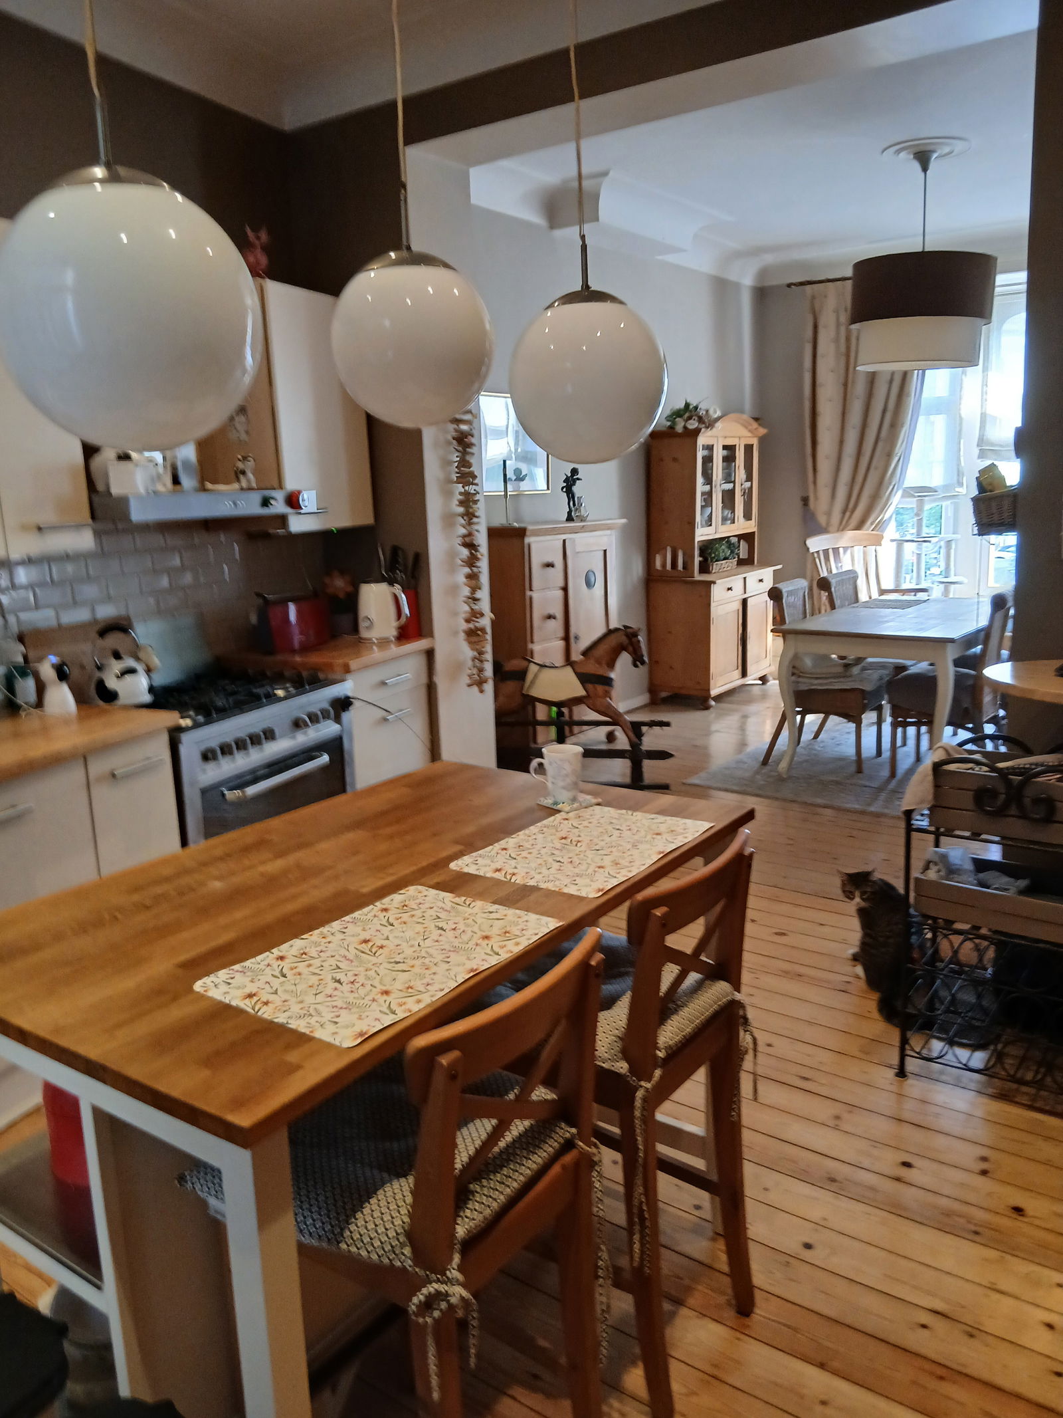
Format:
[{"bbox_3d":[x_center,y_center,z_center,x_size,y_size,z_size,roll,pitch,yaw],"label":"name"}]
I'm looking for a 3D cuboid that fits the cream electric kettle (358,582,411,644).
[{"bbox_3d":[-0.645,-0.419,4.593,0.232,0.244,0.160,4,13,27],"label":"cream electric kettle"}]

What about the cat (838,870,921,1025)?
[{"bbox_3d":[1.053,0.682,3.164,0.190,0.360,0.360,-9,13,-28],"label":"cat"}]

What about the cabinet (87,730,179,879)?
[{"bbox_3d":[-1.400,0.502,3.242,0.600,0.880,0.310,3,13,25],"label":"cabinet"}]

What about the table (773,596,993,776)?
[{"bbox_3d":[2.123,-0.148,5.961,0.930,0.770,1.620,7,15,38],"label":"table"}]

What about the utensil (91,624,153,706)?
[{"bbox_3d":[-1.322,-0.146,3.424,0.190,0.243,0.190,-3,12,-4],"label":"utensil"}]

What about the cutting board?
[{"bbox_3d":[-1.444,-0.170,3.492,0.030,0.230,0.455,-10,7,26],"label":"cutting board"}]

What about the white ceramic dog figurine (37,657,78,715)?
[{"bbox_3d":[-1.453,-0.073,3.249,0.120,0.175,0.100,-13,16,-43],"label":"white ceramic dog figurine"}]

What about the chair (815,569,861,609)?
[{"bbox_3d":[1.988,-0.315,6.154,0.560,0.970,0.465,6,14,34],"label":"chair"}]

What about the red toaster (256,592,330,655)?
[{"bbox_3d":[-1.016,-0.362,4.444,0.150,0.215,0.350,3,13,25],"label":"red toaster"}]

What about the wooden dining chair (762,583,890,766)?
[{"bbox_3d":[1.570,-0.196,5.654,0.560,0.970,0.465,6,14,34],"label":"wooden dining chair"}]

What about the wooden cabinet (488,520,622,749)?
[{"bbox_3d":[0.111,-0.395,6.189,0.450,1.325,1.000,6,14,35],"label":"wooden cabinet"}]

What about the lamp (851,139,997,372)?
[{"bbox_3d":[1.989,-2.269,5.403,0.690,1.060,0.690,6,14,35],"label":"lamp"}]

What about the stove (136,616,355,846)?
[{"bbox_3d":[-1.094,0.289,3.766,0.640,1.060,0.900,3,13,25],"label":"stove"}]

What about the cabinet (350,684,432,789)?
[{"bbox_3d":[-0.818,0.240,4.561,0.560,0.700,0.600,4,13,25],"label":"cabinet"}]

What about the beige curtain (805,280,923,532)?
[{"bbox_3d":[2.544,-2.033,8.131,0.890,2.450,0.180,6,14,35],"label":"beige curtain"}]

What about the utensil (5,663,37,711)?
[{"bbox_3d":[-1.608,-0.070,3.345,0.085,0.140,0.085,4,13,25],"label":"utensil"}]

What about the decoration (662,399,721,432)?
[{"bbox_3d":[1.095,-1.990,7.299,0.290,0.200,0.320,6,14,35],"label":"decoration"}]

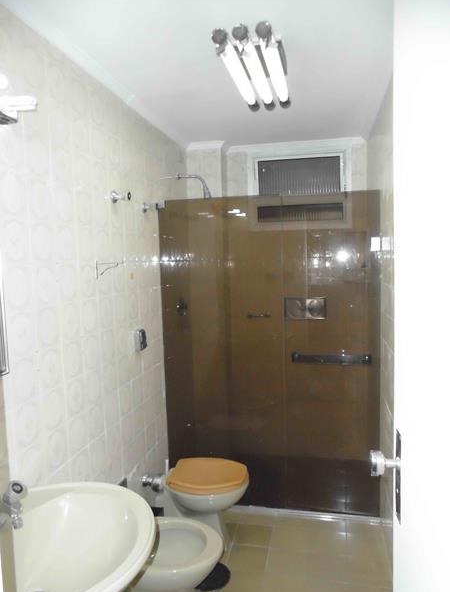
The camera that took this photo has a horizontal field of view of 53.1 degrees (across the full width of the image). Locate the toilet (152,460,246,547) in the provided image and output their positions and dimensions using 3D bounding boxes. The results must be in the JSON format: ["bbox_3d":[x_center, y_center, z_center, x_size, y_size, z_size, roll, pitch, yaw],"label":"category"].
[{"bbox_3d":[-0.102,1.174,2.516,0.500,0.400,0.370,-1,5,12],"label":"toilet"}]

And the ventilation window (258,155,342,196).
[{"bbox_3d":[0.559,-0.877,3.353,0.630,0.310,0.060,-1,5,12],"label":"ventilation window"}]

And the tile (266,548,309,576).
[{"bbox_3d":[0.329,1.381,2.337,0.203,0.010,0.195,-1,5,12],"label":"tile"}]

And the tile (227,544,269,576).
[{"bbox_3d":[0.126,1.383,2.381,0.203,0.010,0.195,-1,5,12],"label":"tile"}]

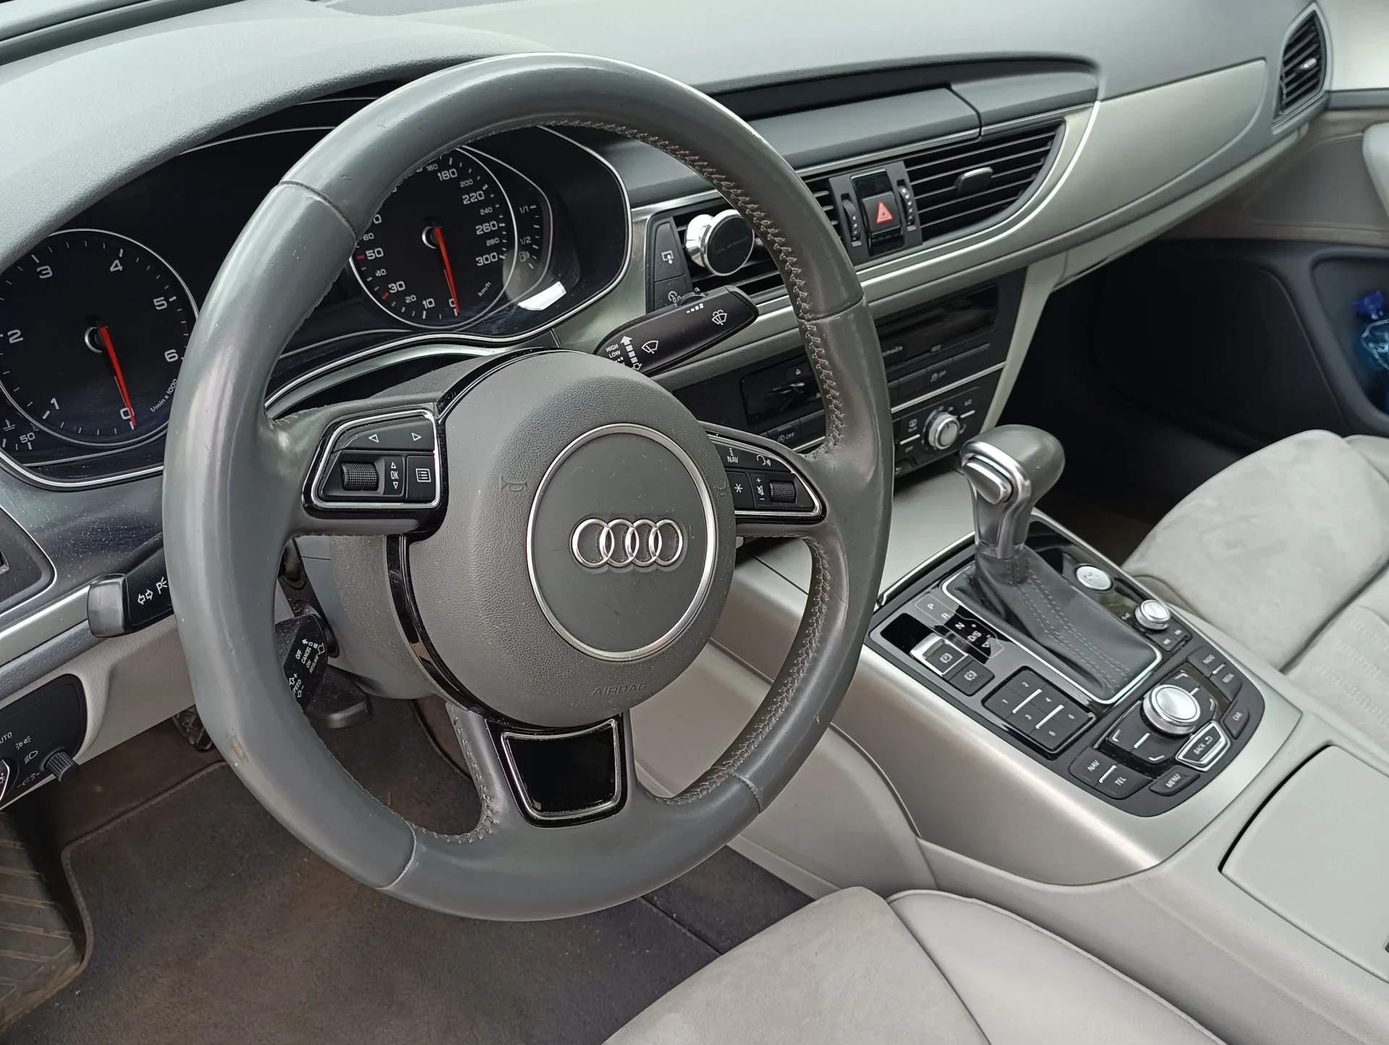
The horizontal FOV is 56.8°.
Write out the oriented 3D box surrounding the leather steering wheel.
[{"bbox_3d":[-0.059,-0.014,0.589,0.375,0.375,0.100,1,4,-41],"label":"leather steering wheel"}]

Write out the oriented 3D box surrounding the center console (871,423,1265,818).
[{"bbox_3d":[0.273,0.054,0.846,0.210,0.130,0.242,-26,53,-36],"label":"center console"}]

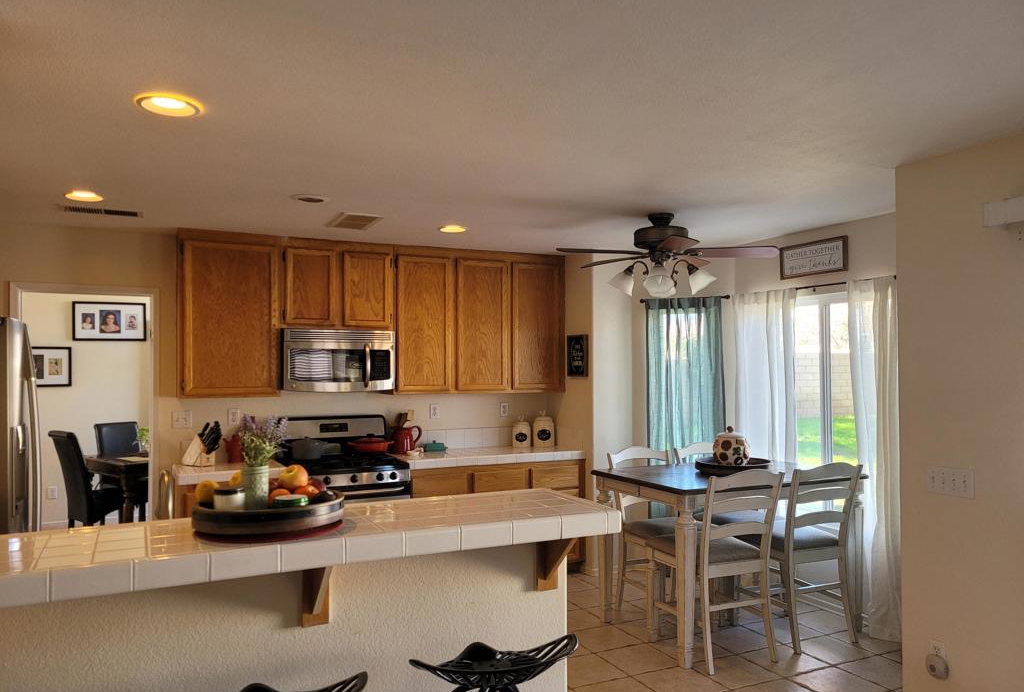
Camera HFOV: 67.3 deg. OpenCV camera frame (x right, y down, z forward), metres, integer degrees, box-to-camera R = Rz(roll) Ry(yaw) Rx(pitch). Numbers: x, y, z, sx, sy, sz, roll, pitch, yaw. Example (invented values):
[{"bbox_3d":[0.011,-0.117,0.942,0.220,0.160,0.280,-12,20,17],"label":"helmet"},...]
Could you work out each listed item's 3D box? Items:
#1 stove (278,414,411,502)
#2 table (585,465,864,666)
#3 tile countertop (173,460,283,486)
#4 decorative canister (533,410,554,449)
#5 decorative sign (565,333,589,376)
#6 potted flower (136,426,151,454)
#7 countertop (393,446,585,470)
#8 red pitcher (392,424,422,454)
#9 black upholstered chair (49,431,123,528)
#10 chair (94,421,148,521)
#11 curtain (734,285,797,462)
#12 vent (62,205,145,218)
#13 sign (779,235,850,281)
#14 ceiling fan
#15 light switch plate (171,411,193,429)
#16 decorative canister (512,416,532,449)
[{"bbox_3d":[-1.159,1.098,5.196,0.760,1.180,0.720,1,-1,-26],"label":"stove"},{"bbox_3d":[1.298,1.233,4.633,1.360,0.923,0.892,1,-1,-26],"label":"table"},{"bbox_3d":[-1.815,0.793,4.944,0.660,0.062,0.640,1,-1,-26],"label":"tile countertop"},{"bbox_3d":[0.262,0.662,6.250,0.166,0.306,0.158,0,-1,2],"label":"decorative canister"},{"bbox_3d":[0.497,0.076,5.823,0.035,0.325,0.280,1,-1,-26],"label":"decorative sign"},{"bbox_3d":[-3.398,0.871,7.150,0.190,0.260,0.190,1,-1,-26],"label":"potted flower"},{"bbox_3d":[-0.194,0.834,5.858,1.429,0.059,0.614,1,-2,-27],"label":"countertop"},{"bbox_3d":[-0.794,0.698,5.758,0.216,0.209,0.156,0,-2,-14],"label":"red pitcher"},{"bbox_3d":[-3.596,1.245,6.680,0.620,1.000,0.470,1,-2,-44],"label":"black upholstered chair"},{"bbox_3d":[-3.486,1.231,7.063,0.600,1.000,0.450,-1,-2,41],"label":"chair"},{"bbox_3d":[1.739,0.665,5.296,0.110,2.090,0.590,1,-1,-26],"label":"curtain"},{"bbox_3d":[-2.325,-0.749,4.360,0.420,0.025,0.210,1,-1,-26],"label":"vent"},{"bbox_3d":[1.907,-0.554,4.897,0.025,0.214,0.532,1,-2,-27],"label":"sign"},{"bbox_3d":[0.873,-0.517,4.486,1.270,0.485,1.270,1,-1,-26],"label":"ceiling fan"},{"bbox_3d":[-2.191,0.491,5.117,0.117,0.116,0.010,1,-2,-26],"label":"light switch plate"},{"bbox_3d":[0.079,0.687,6.233,0.144,0.254,0.137,0,-1,1],"label":"decorative canister"}]

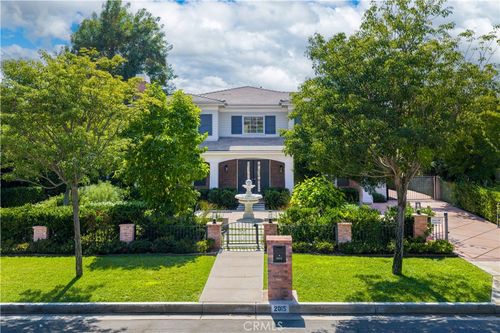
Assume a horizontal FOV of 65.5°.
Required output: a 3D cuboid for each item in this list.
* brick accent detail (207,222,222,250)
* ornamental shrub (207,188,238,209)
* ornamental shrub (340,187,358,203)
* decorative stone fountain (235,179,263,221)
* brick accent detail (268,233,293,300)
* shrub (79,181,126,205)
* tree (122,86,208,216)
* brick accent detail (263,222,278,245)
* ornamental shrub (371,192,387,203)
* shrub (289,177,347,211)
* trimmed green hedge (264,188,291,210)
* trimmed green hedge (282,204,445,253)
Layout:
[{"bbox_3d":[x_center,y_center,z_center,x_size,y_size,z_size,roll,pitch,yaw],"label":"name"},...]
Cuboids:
[{"bbox_3d":[-1.311,2.570,14.349,0.520,0.920,0.500,0,6,0],"label":"brick accent detail"},{"bbox_3d":[-1.410,1.650,19.900,1.650,1.050,1.200,0,1,2],"label":"ornamental shrub"},{"bbox_3d":[5.618,1.719,22.283,1.300,1.030,1.000,0,6,0],"label":"ornamental shrub"},{"bbox_3d":[-0.020,1.450,16.800,1.200,1.780,1.200,0,1,2],"label":"decorative stone fountain"},{"bbox_3d":[0.806,2.663,10.273,0.620,1.550,0.560,0,6,0],"label":"brick accent detail"},{"bbox_3d":[-6.150,1.450,16.200,2.000,1.650,1.800,0,1,2],"label":"shrub"},{"bbox_3d":[-3.409,-0.186,16.062,3.300,6.064,3.300,0,6,0],"label":"tree"},{"bbox_3d":[0.775,2.570,14.349,0.520,0.920,0.500,0,6,0],"label":"brick accent detail"},{"bbox_3d":[7.470,1.820,22.500,0.900,0.640,0.850,0,1,2],"label":"ornamental shrub"},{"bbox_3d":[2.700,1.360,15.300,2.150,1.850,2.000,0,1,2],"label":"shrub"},{"bbox_3d":[1.520,1.749,21.482,1.420,1.130,1.100,0,6,0],"label":"trimmed green hedge"},{"bbox_3d":[3.600,1.960,12.900,5.400,1.360,1.900,0,1,2],"label":"trimmed green hedge"}]

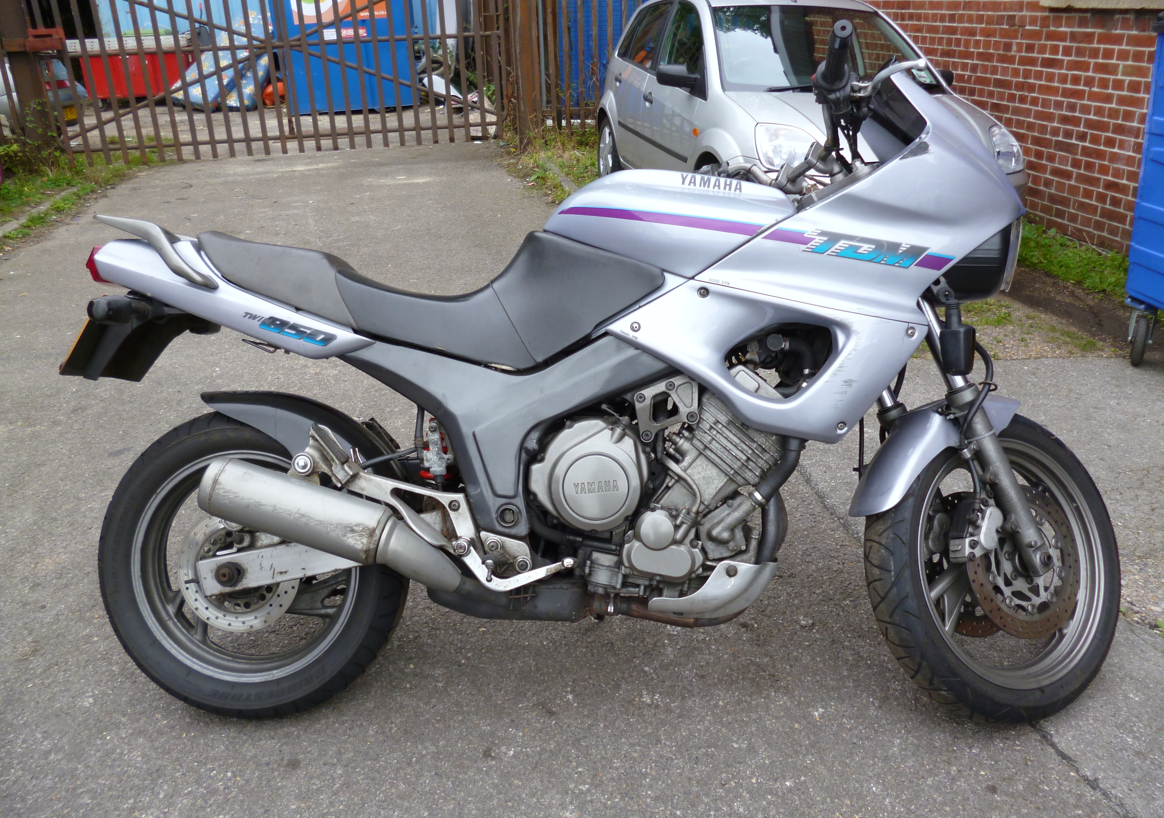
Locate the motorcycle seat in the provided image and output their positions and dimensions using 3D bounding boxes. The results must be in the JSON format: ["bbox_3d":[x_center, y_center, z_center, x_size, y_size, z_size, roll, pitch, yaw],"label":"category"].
[{"bbox_3d":[-0.309,-0.223,1.897,0.940,0.300,0.300,-1,1,2],"label":"motorcycle seat"}]

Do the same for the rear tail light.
[{"bbox_3d":[-0.961,-0.290,1.922,0.075,0.085,0.180,-1,1,2],"label":"rear tail light"}]

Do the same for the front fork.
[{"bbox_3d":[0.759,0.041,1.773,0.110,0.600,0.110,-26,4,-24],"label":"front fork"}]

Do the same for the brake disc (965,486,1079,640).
[{"bbox_3d":[0.855,0.294,1.822,0.298,0.298,0.030,2,-12,-23],"label":"brake disc"}]

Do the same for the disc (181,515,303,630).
[{"bbox_3d":[-0.669,0.314,1.840,0.245,0.245,0.025,-1,1,2],"label":"disc"}]

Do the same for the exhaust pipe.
[{"bbox_3d":[-0.460,0.213,1.722,0.510,0.140,0.120,17,2,2],"label":"exhaust pipe"}]

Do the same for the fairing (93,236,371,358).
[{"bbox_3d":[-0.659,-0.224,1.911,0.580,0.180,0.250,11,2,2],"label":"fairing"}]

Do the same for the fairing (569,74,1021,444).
[{"bbox_3d":[0.440,-0.293,1.864,0.830,0.700,0.560,-1,1,2],"label":"fairing"}]

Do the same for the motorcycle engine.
[{"bbox_3d":[0.151,0.121,1.885,0.470,0.450,0.440,-1,1,2],"label":"motorcycle engine"}]

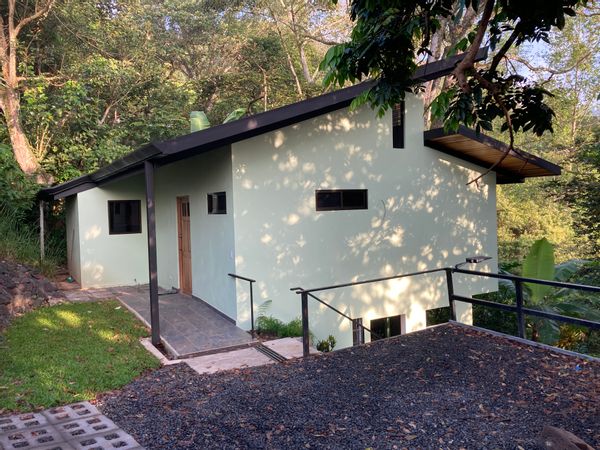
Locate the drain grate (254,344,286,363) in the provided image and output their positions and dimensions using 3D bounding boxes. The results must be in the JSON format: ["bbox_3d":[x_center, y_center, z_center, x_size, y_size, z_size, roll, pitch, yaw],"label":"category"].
[{"bbox_3d":[-0.396,1.723,6.484,0.145,0.030,0.800,-3,2,-27],"label":"drain grate"}]

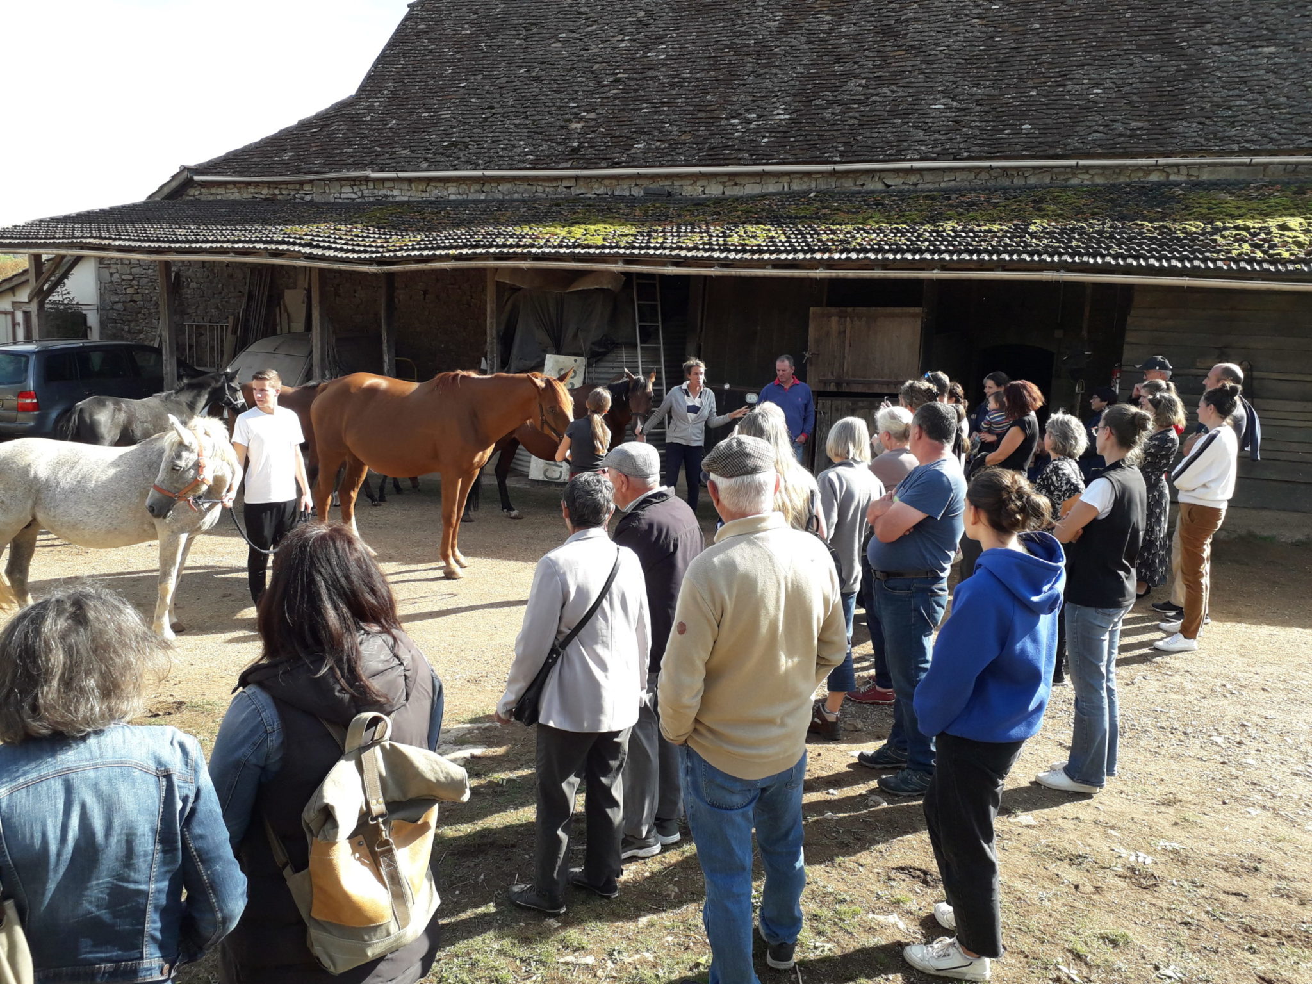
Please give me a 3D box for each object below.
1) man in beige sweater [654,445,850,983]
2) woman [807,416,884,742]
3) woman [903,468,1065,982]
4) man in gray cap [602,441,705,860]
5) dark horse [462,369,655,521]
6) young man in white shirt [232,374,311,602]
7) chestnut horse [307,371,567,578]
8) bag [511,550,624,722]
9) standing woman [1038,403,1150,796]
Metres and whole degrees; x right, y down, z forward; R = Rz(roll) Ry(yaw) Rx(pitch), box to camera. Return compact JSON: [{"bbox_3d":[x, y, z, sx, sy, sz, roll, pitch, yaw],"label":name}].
[{"bbox_3d":[0.290,0.718,3.227,0.580,1.750,0.420,0,10,-8],"label":"man in beige sweater"},{"bbox_3d":[0.904,0.439,5.208,0.470,1.630,0.380,-4,11,-27],"label":"woman"},{"bbox_3d":[1.064,0.749,3.385,0.480,1.660,0.480,10,13,41],"label":"woman"},{"bbox_3d":[-0.016,0.608,4.075,0.460,1.660,0.500,7,12,31],"label":"man in gray cap"},{"bbox_3d":[-0.987,-0.467,10.416,2.000,1.530,0.550,2,10,8],"label":"dark horse"},{"bbox_3d":[-2.595,0.032,6.900,0.530,1.720,0.320,-1,10,-10],"label":"young man in white shirt"},{"bbox_3d":[-1.756,-0.181,8.324,2.300,1.670,0.600,4,10,14],"label":"chestnut horse"},{"bbox_3d":[-0.323,0.494,3.685,0.380,0.610,0.300,2,10,5],"label":"bag"},{"bbox_3d":[1.985,0.521,4.621,0.440,1.710,0.480,8,12,34],"label":"standing woman"}]

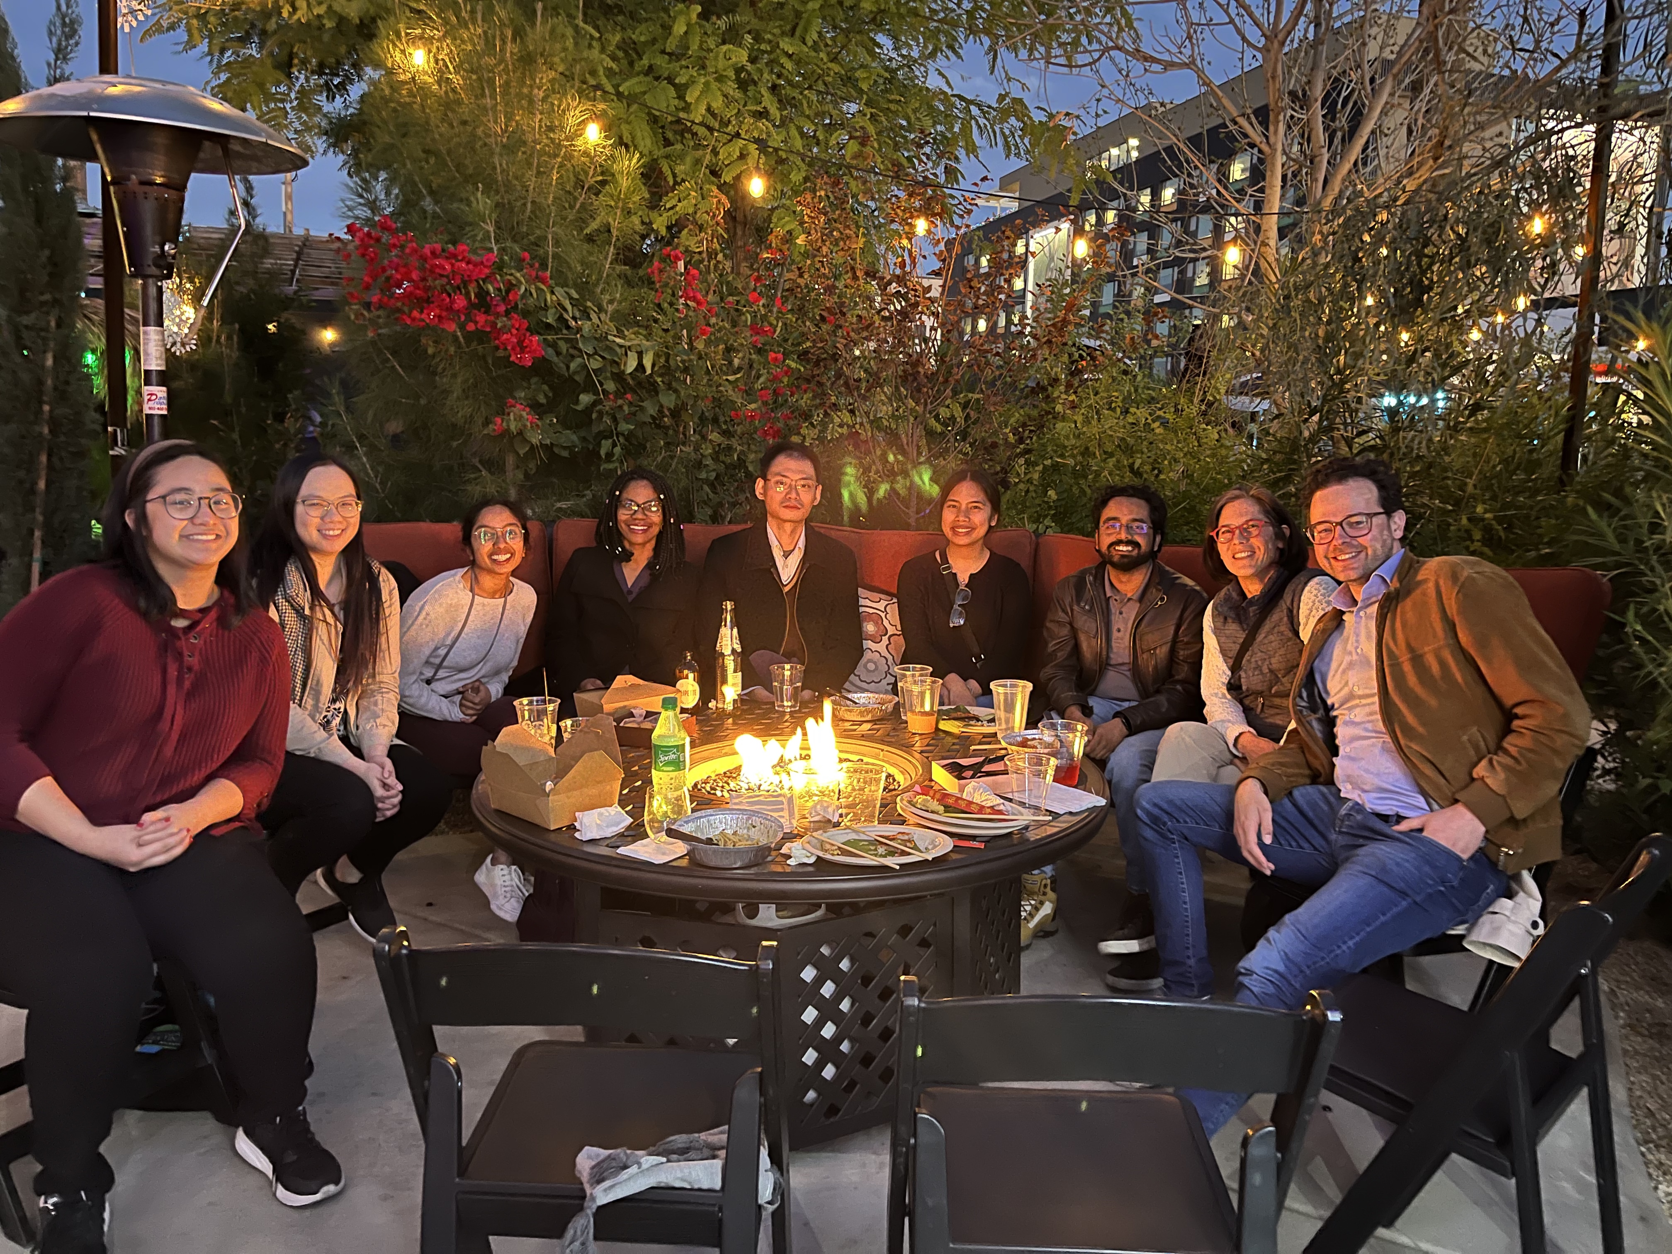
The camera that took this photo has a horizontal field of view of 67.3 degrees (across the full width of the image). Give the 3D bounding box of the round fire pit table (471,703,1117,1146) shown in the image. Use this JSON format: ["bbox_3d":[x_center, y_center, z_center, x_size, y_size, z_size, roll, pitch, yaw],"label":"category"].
[{"bbox_3d":[-0.092,0.597,2.749,1.330,0.580,1.330,0,9,0],"label":"round fire pit table"}]

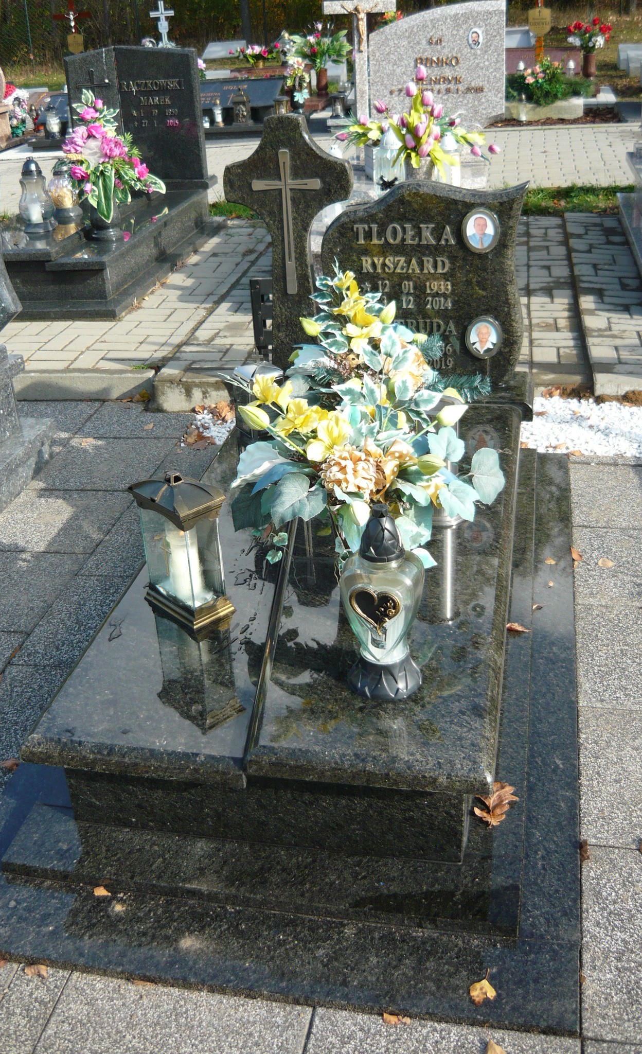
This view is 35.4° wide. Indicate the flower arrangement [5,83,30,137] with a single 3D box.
[{"bbox_3d":[-3.083,-4.233,10.196,0.257,0.495,0.267,-6,29,-3],"label":"flower arrangement"}]

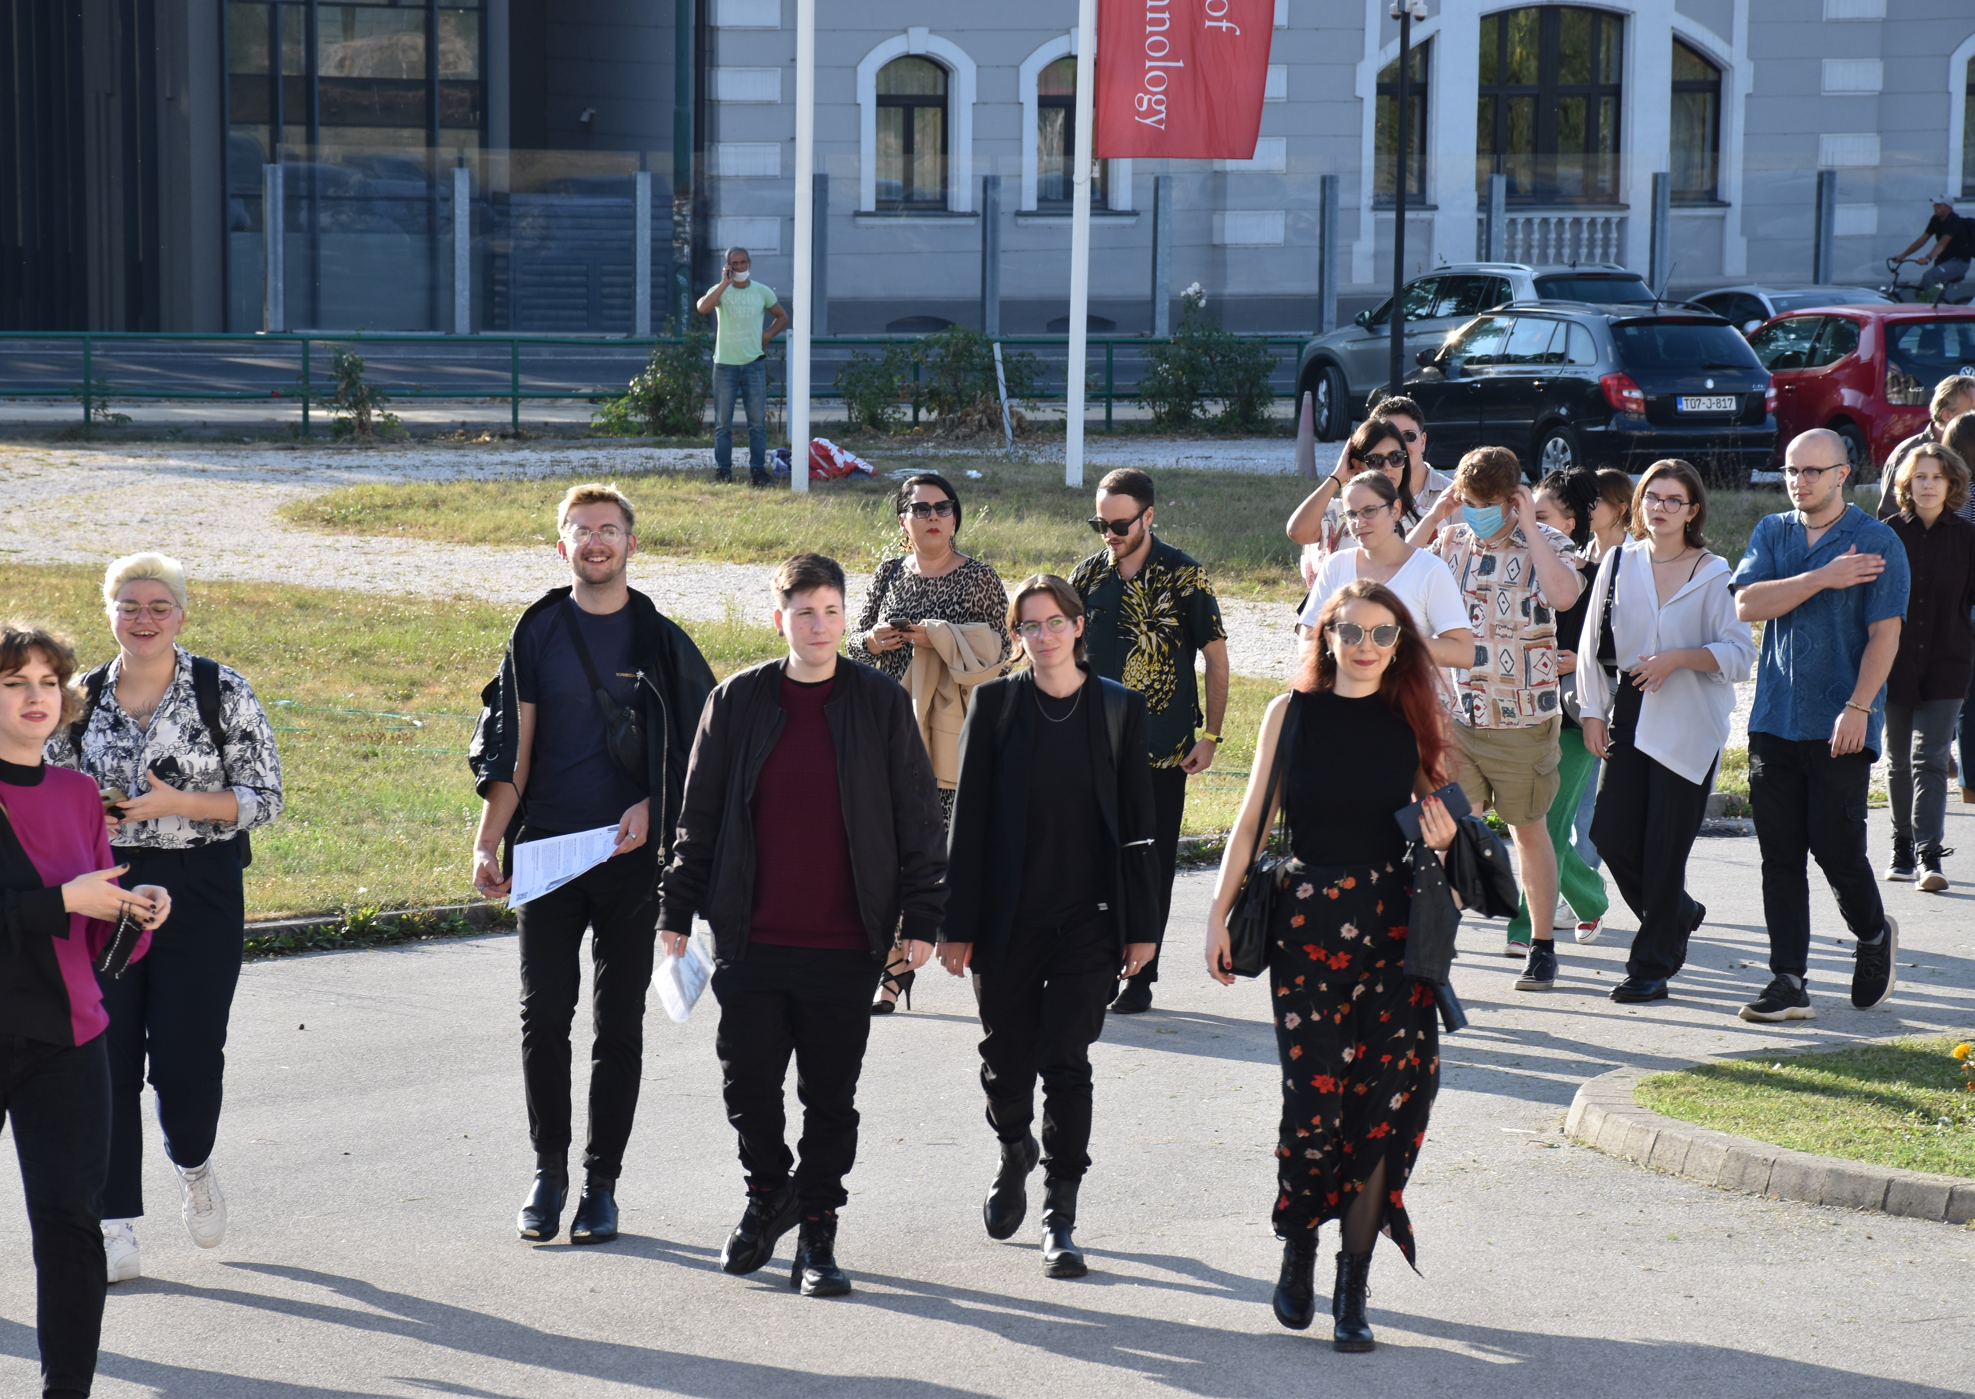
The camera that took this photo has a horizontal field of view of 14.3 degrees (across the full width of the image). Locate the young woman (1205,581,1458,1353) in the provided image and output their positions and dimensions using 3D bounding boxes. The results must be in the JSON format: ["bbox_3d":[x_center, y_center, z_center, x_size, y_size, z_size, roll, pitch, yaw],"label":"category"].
[{"bbox_3d":[0.766,0.596,17.550,0.560,1.710,0.450,1,4,5],"label":"young woman"}]

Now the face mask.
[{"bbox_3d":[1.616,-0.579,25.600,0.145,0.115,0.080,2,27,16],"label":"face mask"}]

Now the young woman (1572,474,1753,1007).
[{"bbox_3d":[2.153,0.104,25.050,0.520,1.710,0.440,3,5,32],"label":"young woman"}]

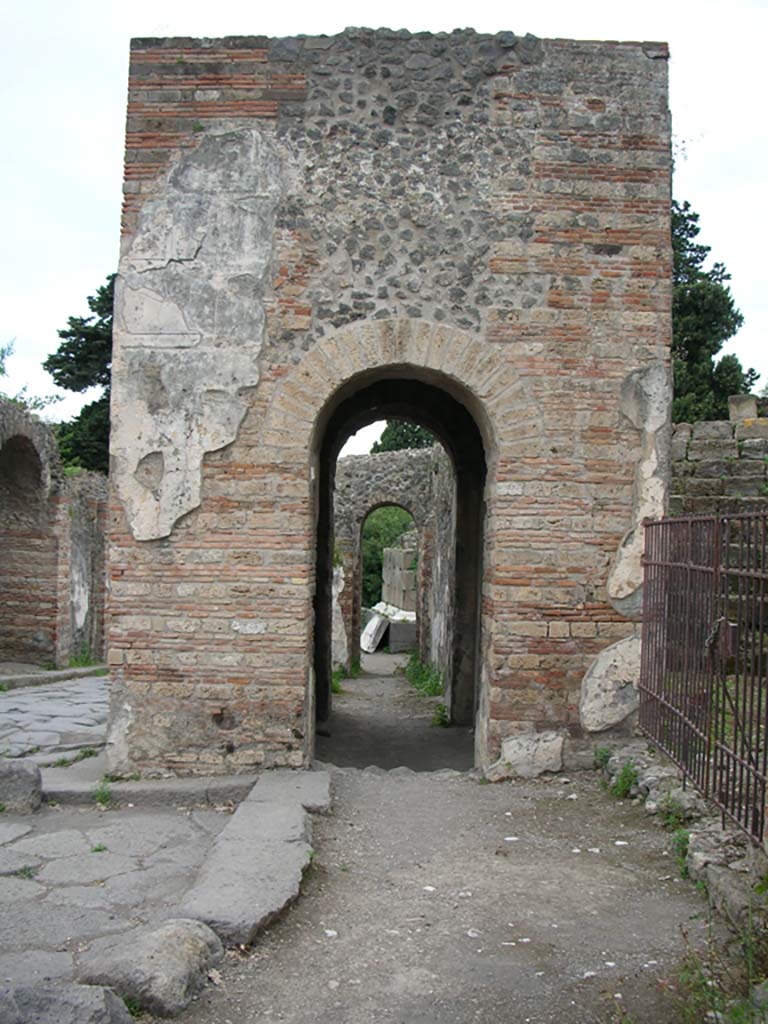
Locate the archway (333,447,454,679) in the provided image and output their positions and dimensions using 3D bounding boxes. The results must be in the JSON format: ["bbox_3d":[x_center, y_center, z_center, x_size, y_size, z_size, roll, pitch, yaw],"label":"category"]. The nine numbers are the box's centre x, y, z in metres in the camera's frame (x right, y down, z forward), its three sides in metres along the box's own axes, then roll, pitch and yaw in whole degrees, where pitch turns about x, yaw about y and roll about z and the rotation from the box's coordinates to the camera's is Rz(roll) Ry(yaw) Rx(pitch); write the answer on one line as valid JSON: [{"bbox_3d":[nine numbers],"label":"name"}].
[{"bbox_3d":[0.180,0.870,17.800,2.050,3.900,1.100,1,-2,0],"label":"archway"}]

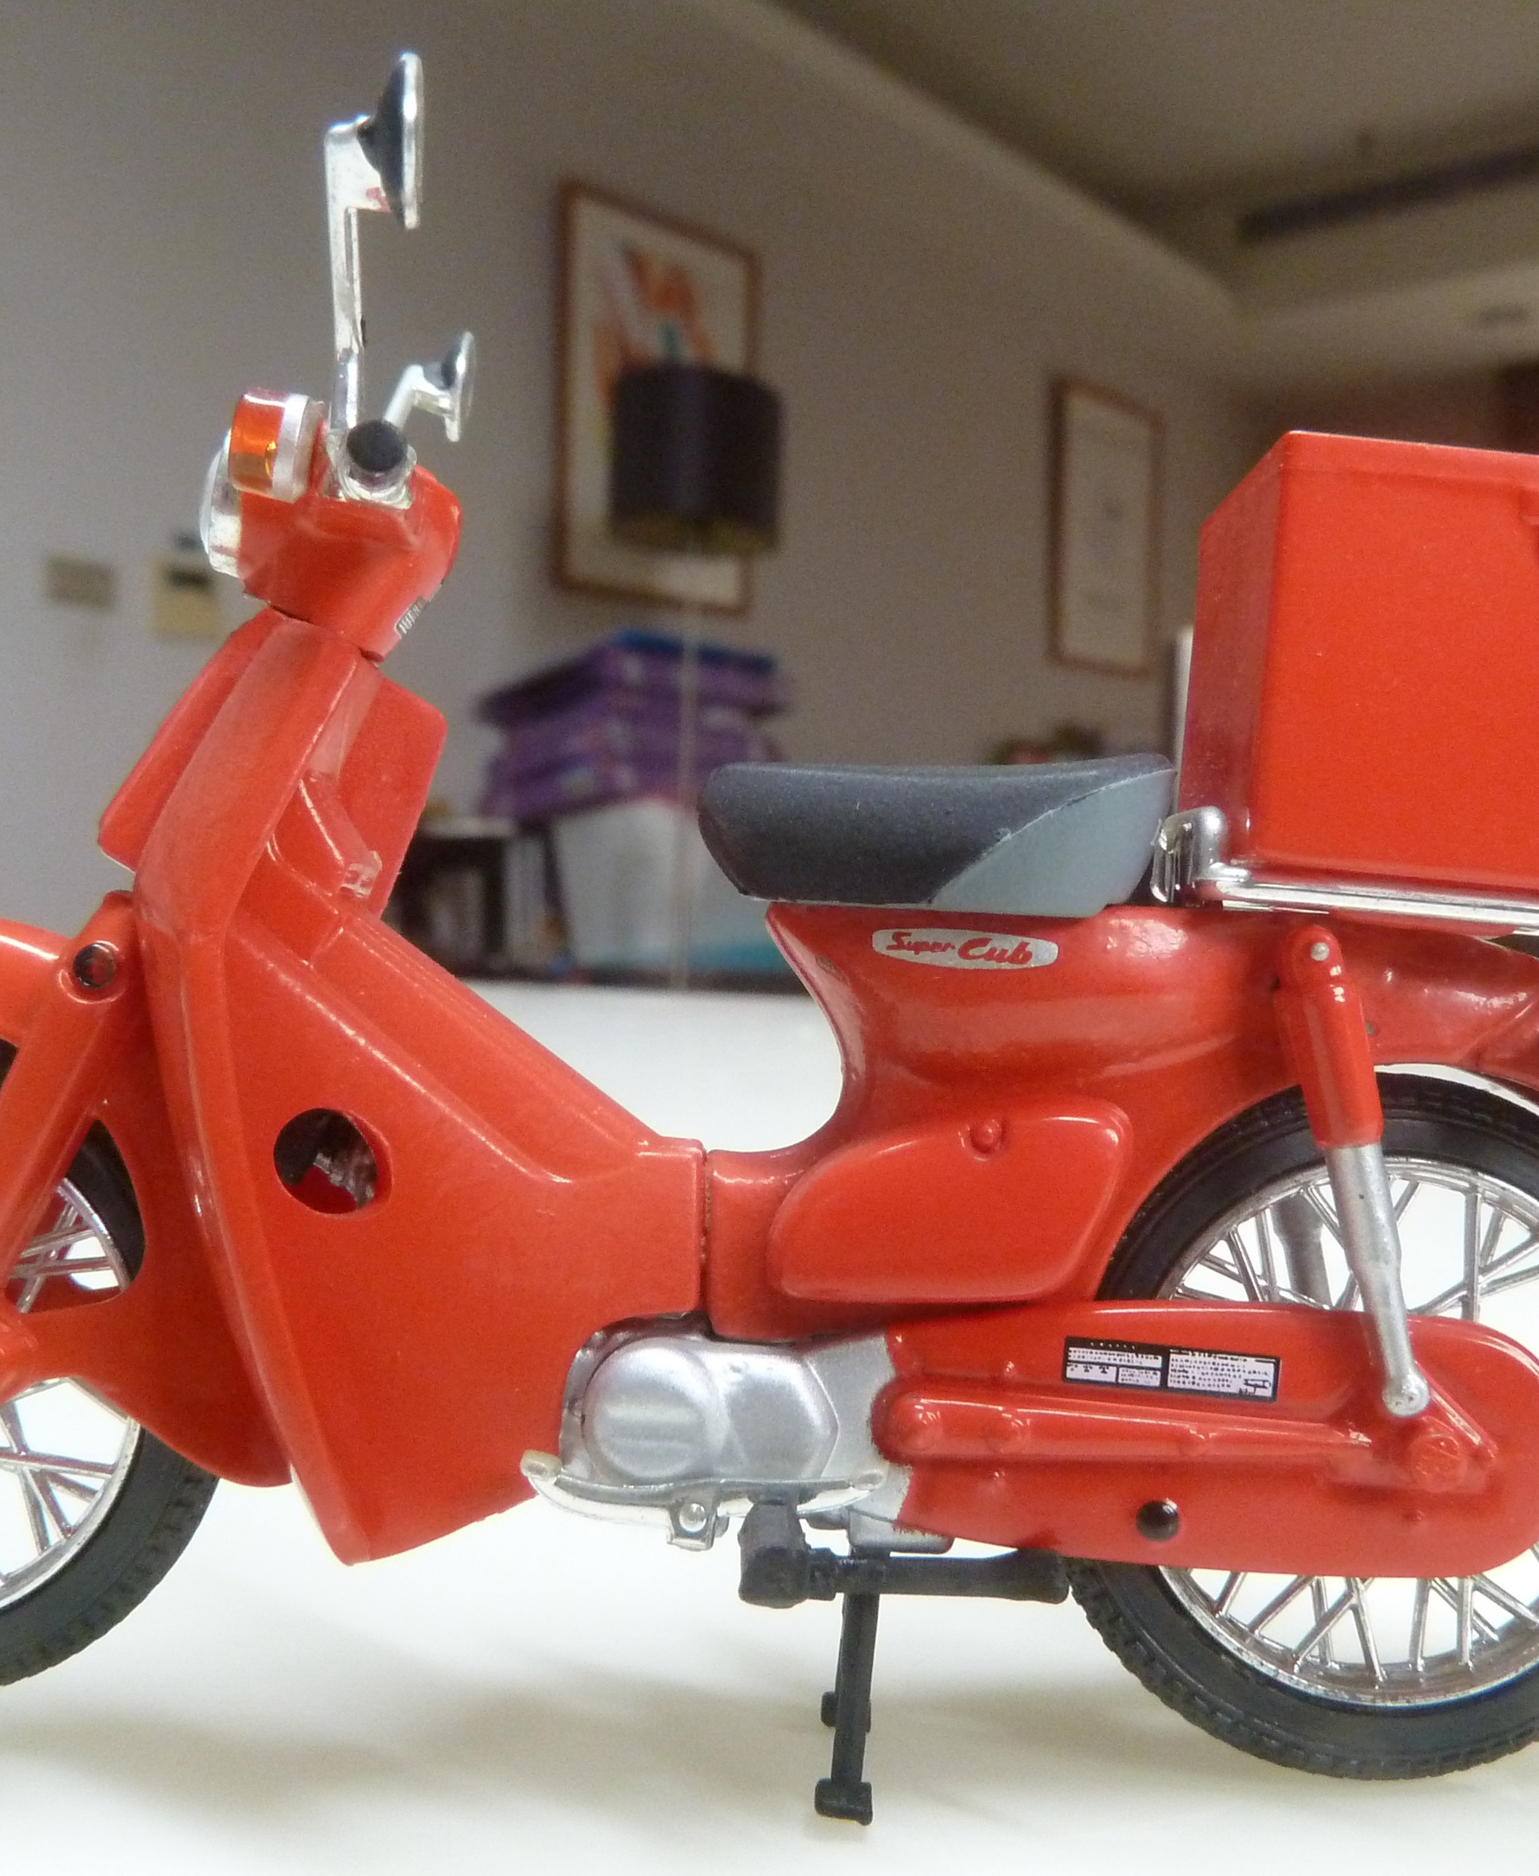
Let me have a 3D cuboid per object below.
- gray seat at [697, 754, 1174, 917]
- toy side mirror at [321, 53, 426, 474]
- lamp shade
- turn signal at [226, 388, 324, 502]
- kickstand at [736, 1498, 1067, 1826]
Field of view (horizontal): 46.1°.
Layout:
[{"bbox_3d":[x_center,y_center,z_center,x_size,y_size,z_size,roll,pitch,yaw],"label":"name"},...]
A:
[{"bbox_3d":[0.010,-0.007,0.117,0.030,0.011,0.020,3,2,2],"label":"gray seat"},{"bbox_3d":[-0.020,-0.035,0.093,0.006,0.021,0.011,2,2,2],"label":"toy side mirror"},{"bbox_3d":[-0.117,-0.755,2.850,0.265,0.247,0.265,1,2,0],"label":"lamp shade"},{"bbox_3d":[-0.028,-0.028,0.102,0.005,0.006,0.006,2,2,2],"label":"turn signal"},{"bbox_3d":[0.008,0.044,0.112,0.019,0.023,0.026,2,2,2],"label":"kickstand"}]

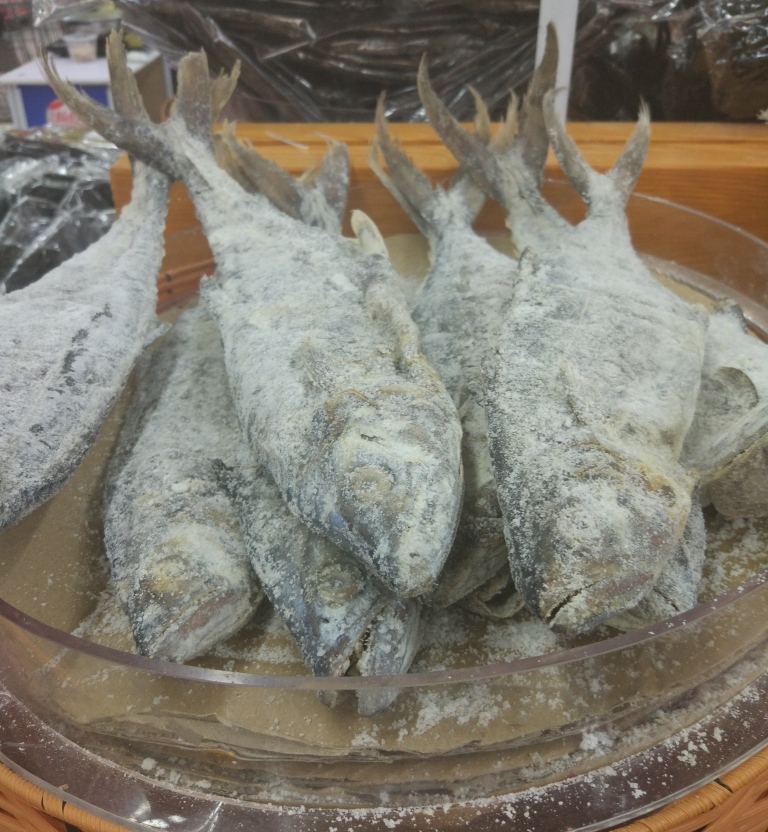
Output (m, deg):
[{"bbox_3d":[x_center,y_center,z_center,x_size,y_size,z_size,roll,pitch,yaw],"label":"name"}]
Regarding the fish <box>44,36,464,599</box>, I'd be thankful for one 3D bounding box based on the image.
[{"bbox_3d":[-0.071,-0.085,0.423,0.112,0.060,0.420,-16,52,-20],"label":"fish"}]

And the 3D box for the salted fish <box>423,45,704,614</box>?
[{"bbox_3d":[0.117,-0.064,0.443,0.108,0.060,0.405,7,47,12],"label":"salted fish"}]

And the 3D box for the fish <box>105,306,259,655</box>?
[{"bbox_3d":[-0.083,-0.048,0.448,0.090,0.058,0.385,0,47,3],"label":"fish"}]

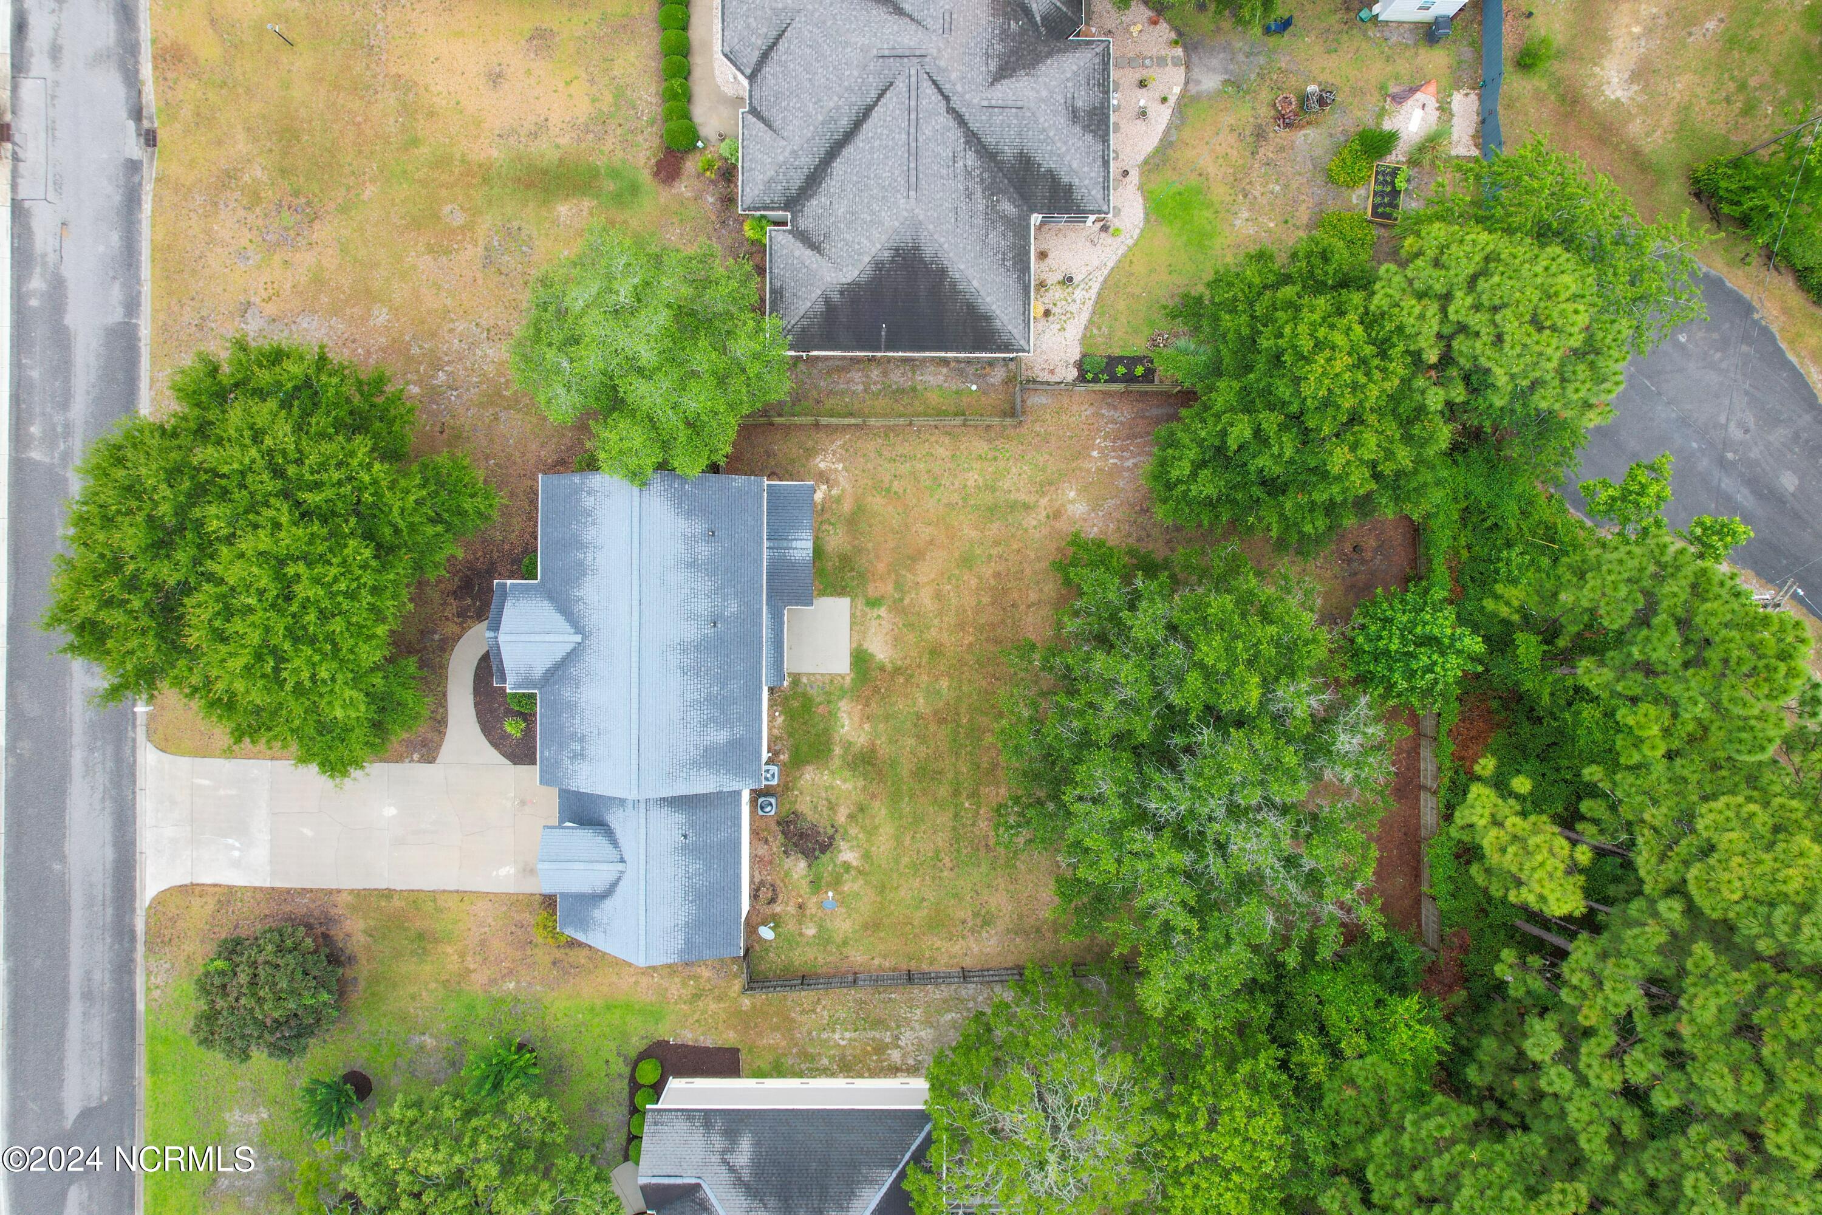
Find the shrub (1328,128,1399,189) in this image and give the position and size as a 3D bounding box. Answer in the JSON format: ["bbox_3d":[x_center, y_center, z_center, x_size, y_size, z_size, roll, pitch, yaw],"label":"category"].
[{"bbox_3d":[20.000,-19.900,49.400,2.900,1.400,2.450,0,91,-1],"label":"shrub"}]

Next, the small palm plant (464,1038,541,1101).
[{"bbox_3d":[-18.401,20.891,50.749,3.420,2.800,3.025,0,92,0],"label":"small palm plant"}]

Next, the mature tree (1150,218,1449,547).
[{"bbox_3d":[15.600,-8.800,44.800,11.500,11.000,12.400,0,91,-1],"label":"mature tree"}]

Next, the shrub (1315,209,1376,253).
[{"bbox_3d":[19.614,-16.795,50.219,2.696,1.600,2.354,0,92,0],"label":"shrub"}]

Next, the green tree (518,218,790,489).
[{"bbox_3d":[-10.400,-10.150,45.100,10.700,9.500,10.000,0,91,-1],"label":"green tree"}]

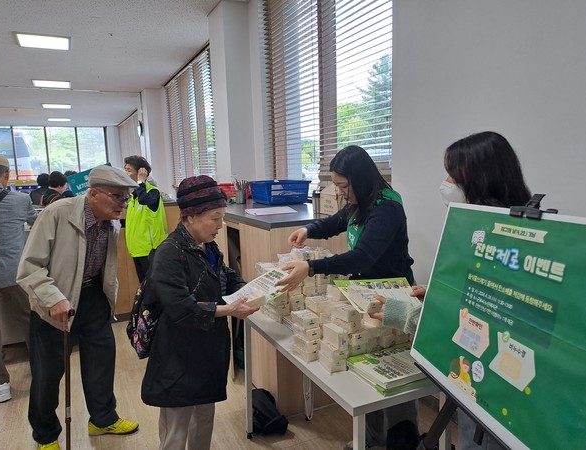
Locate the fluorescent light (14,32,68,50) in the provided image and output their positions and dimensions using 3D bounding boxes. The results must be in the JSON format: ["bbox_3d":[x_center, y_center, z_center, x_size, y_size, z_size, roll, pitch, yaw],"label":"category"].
[{"bbox_3d":[-3.012,-2.232,5.249,0.600,0.060,0.620,-6,8,-27],"label":"fluorescent light"}]

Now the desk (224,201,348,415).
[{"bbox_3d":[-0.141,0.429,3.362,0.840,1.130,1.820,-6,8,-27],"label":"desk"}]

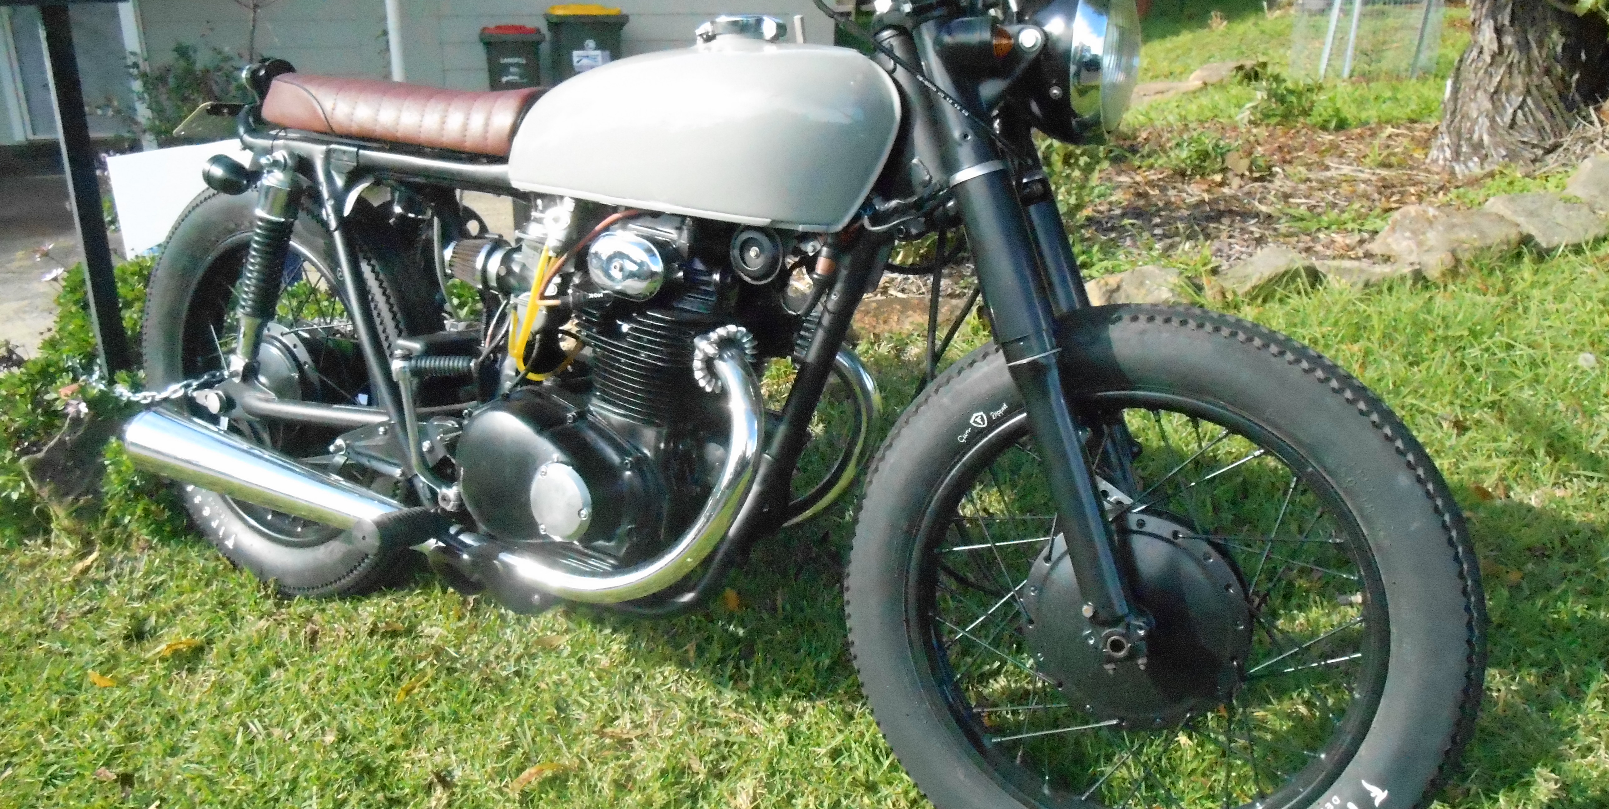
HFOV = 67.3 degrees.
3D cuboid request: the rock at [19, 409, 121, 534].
[{"bbox_3d":[-1.394,0.128,2.300,0.200,0.200,0.180,-12,26,-31],"label":"rock"}]

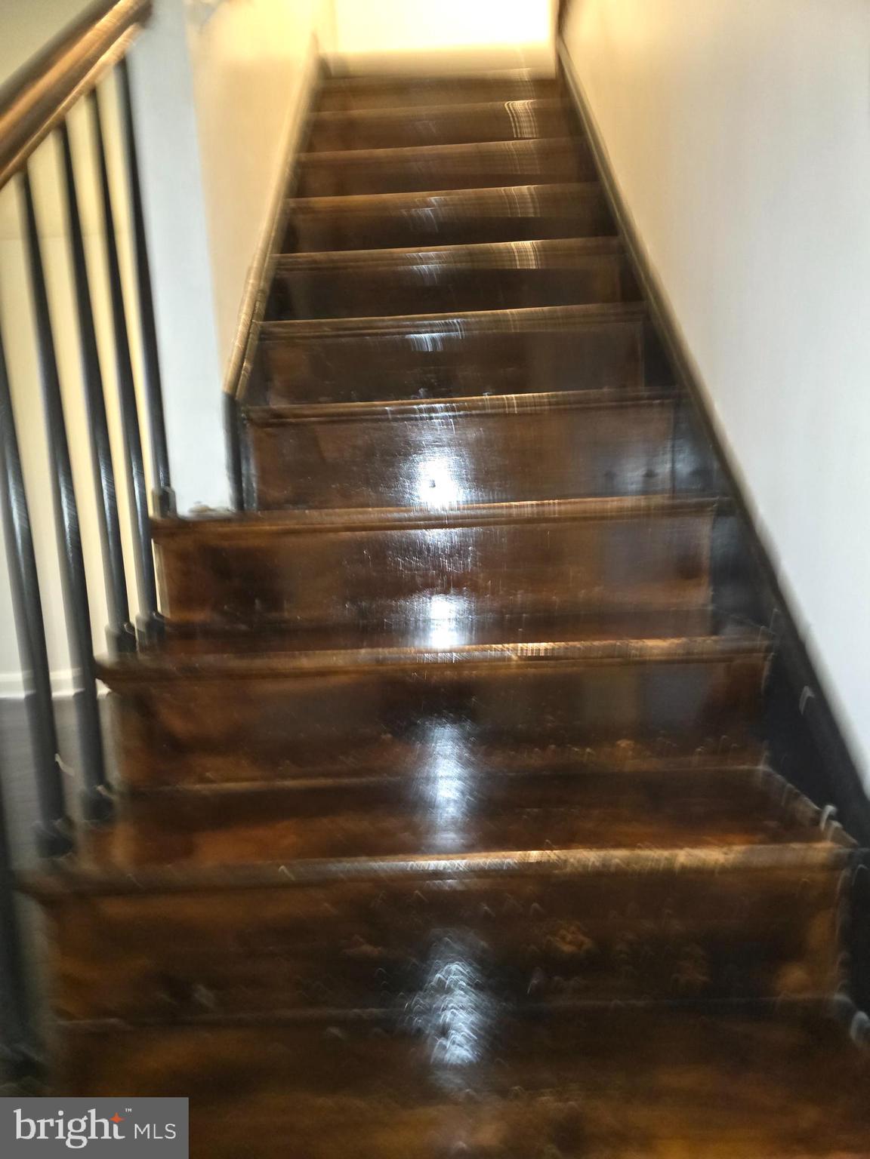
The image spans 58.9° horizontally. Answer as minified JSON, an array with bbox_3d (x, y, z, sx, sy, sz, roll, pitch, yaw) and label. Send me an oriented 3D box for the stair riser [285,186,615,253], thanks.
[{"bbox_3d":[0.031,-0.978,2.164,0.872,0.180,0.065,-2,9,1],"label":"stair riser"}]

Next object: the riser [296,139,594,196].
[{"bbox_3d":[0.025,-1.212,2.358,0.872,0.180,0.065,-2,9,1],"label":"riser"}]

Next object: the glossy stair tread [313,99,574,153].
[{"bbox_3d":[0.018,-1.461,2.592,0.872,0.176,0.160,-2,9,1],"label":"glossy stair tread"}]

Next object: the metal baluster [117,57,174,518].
[{"bbox_3d":[-0.501,-0.489,1.324,0.036,0.754,0.036,-2,8,1],"label":"metal baluster"}]

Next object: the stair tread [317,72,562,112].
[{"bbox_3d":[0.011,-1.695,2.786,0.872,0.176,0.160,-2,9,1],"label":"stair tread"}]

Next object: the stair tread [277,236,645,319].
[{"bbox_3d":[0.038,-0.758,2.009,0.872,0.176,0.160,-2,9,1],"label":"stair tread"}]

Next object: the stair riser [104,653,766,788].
[{"bbox_3d":[0.009,0.214,1.166,0.963,0.173,0.035,-2,8,1],"label":"stair riser"}]

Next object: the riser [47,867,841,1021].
[{"bbox_3d":[0.016,0.446,0.971,0.963,0.173,0.035,-2,8,1],"label":"riser"}]

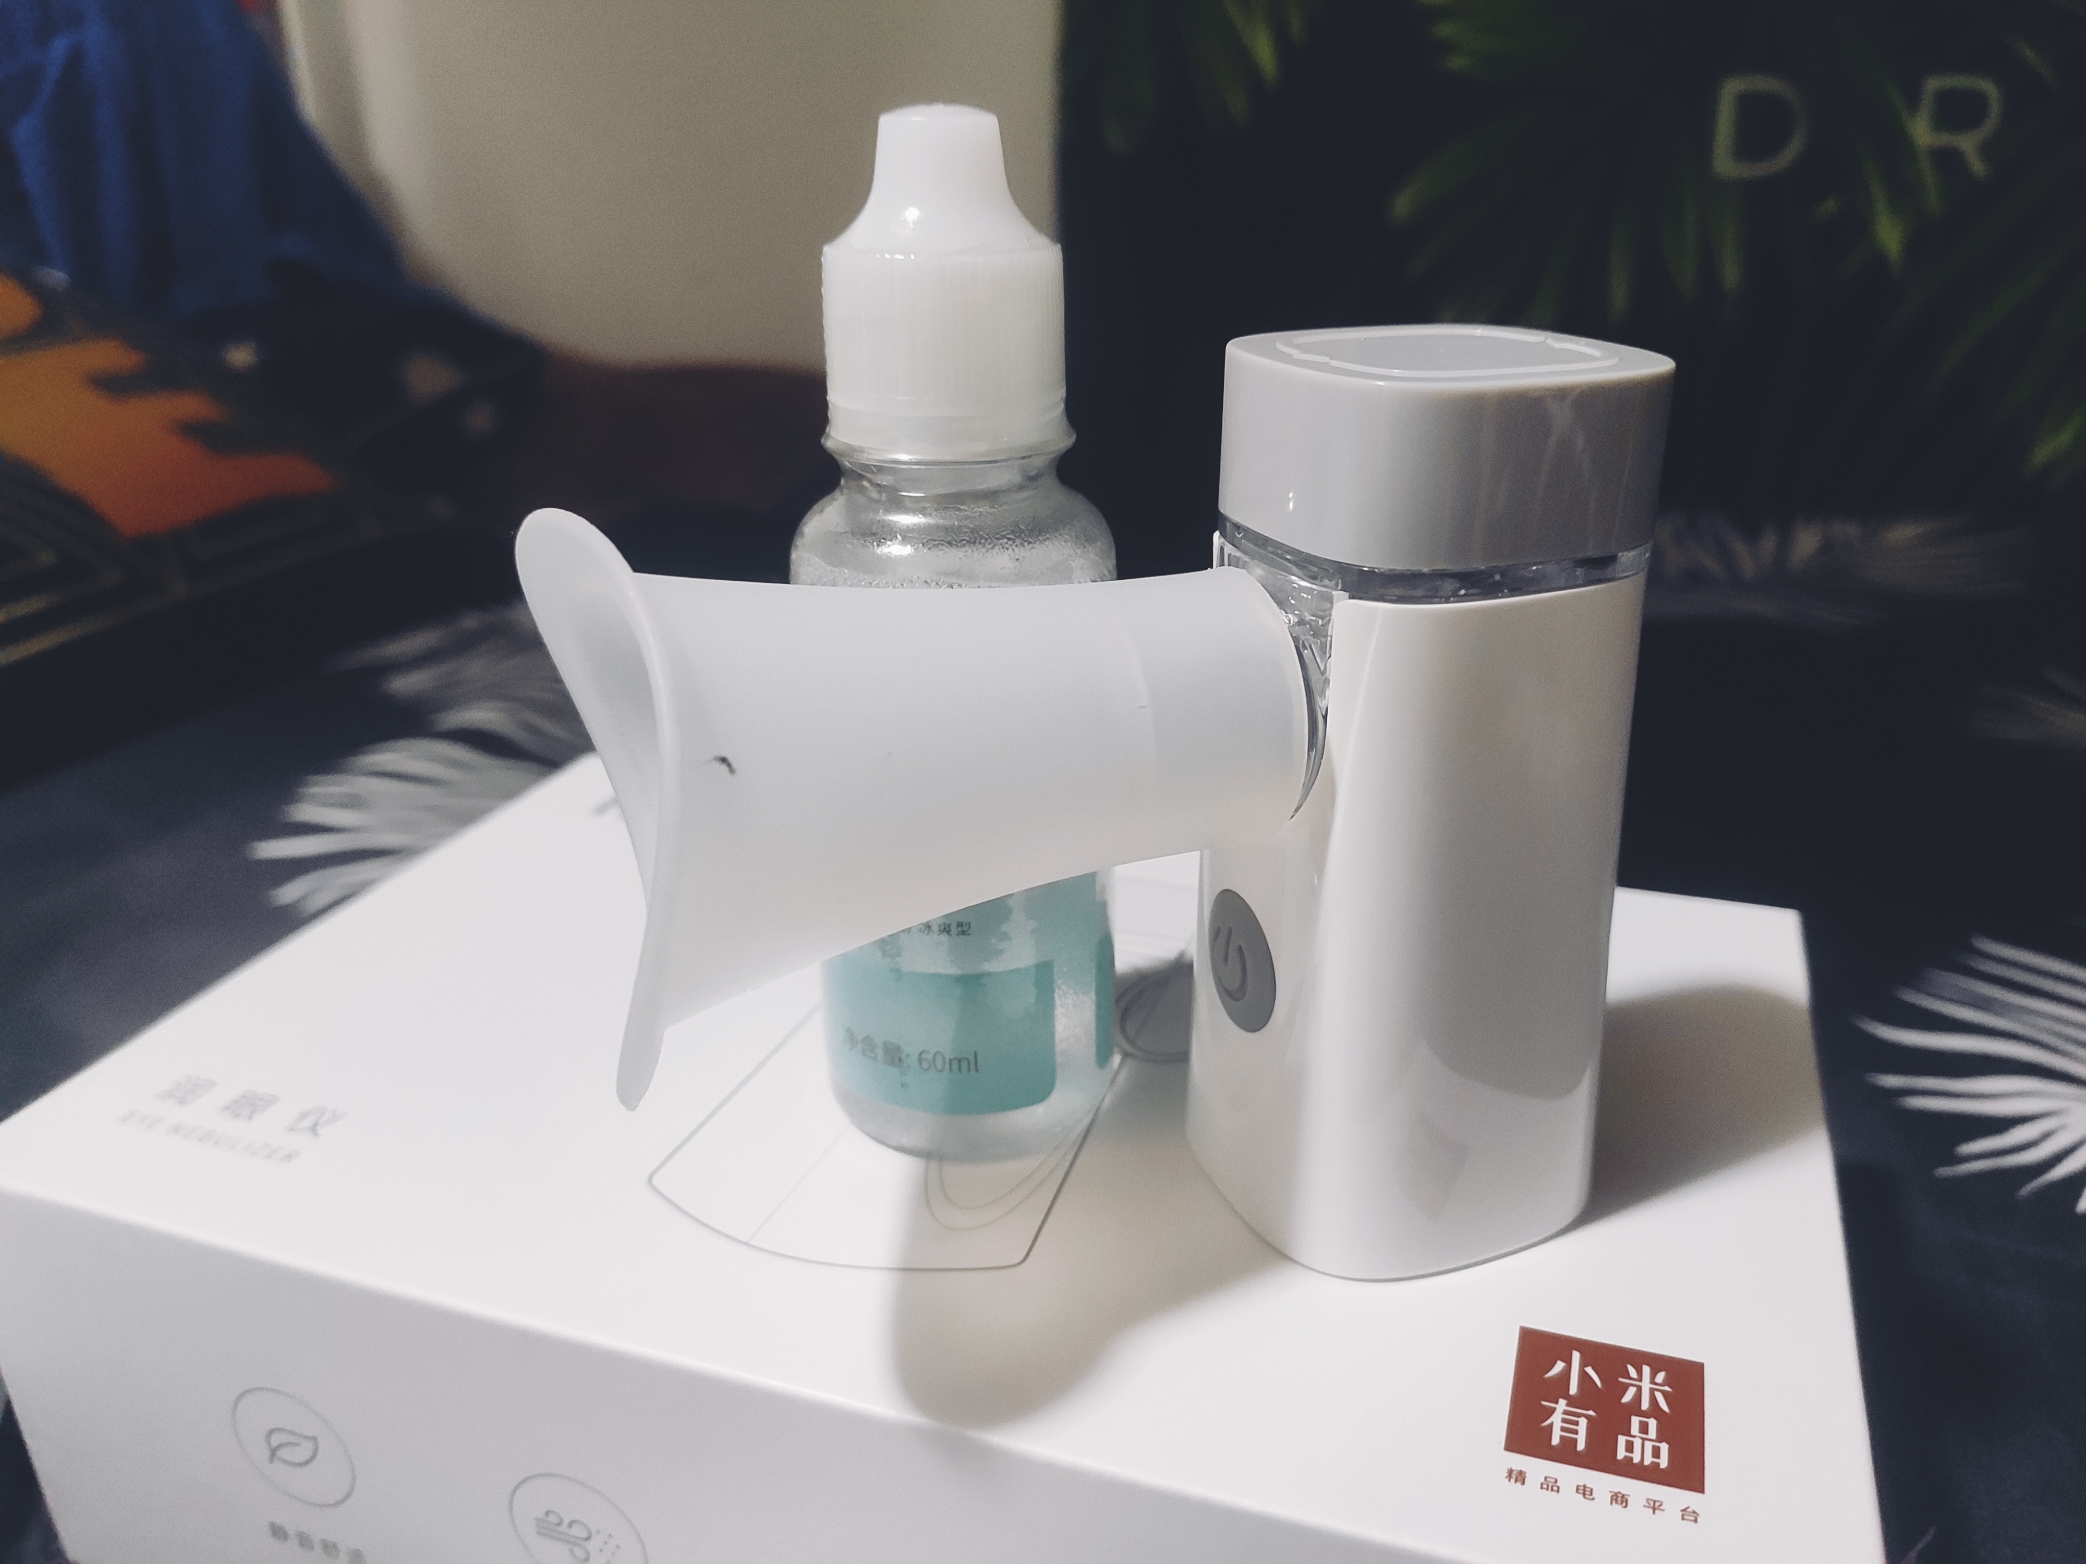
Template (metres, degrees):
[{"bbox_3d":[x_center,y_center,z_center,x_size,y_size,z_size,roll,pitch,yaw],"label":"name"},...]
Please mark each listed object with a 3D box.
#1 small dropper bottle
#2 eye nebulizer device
[{"bbox_3d":[-0.010,-0.014,0.180,0.036,0.117,0.036,-1,23,0],"label":"small dropper bottle"},{"bbox_3d":[0.009,0.006,0.161,0.108,0.094,0.044,-9,24,-18],"label":"eye nebulizer device"}]

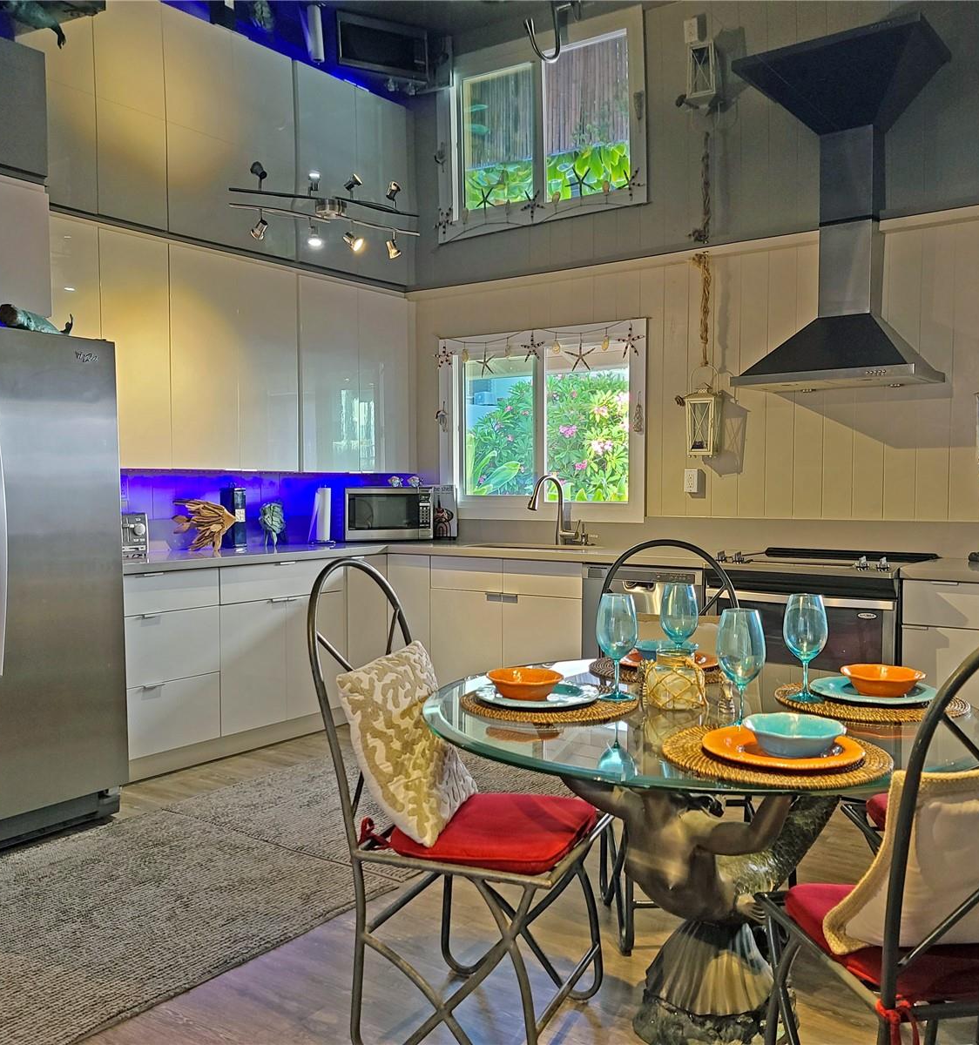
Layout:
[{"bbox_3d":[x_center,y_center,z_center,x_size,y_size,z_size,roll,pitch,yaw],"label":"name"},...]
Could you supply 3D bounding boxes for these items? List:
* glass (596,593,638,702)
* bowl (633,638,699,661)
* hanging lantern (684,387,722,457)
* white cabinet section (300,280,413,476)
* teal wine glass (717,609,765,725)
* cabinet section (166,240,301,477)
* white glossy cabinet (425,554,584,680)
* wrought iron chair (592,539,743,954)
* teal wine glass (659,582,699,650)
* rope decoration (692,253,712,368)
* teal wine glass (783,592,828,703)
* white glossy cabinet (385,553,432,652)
[{"bbox_3d":[0.275,0.265,2.168,0.092,0.223,0.092,0,2,0],"label":"glass"},{"bbox_3d":[0.454,0.318,2.582,0.165,0.056,0.165,0,2,0],"label":"bowl"},{"bbox_3d":[1.053,-0.481,4.915,0.145,0.335,0.145,1,3,36],"label":"hanging lantern"},{"bbox_3d":[-0.871,-0.784,5.611,0.380,1.013,0.861,1,3,37],"label":"white cabinet section"},{"bbox_3d":[0.466,0.275,1.863,0.092,0.223,0.092,0,2,0],"label":"teal wine glass"},{"bbox_3d":[-1.360,-0.756,4.959,0.380,1.013,0.768,1,3,37],"label":"cabinet section"},{"bbox_3d":[0.250,0.613,5.217,0.911,0.874,0.620,1,3,36],"label":"white glossy cabinet"},{"bbox_3d":[0.537,0.597,2.882,0.440,1.070,0.510,0,2,5],"label":"wrought iron chair"},{"bbox_3d":[0.475,0.267,2.510,0.097,0.234,0.097,1,3,36],"label":"teal wine glass"},{"bbox_3d":[1.024,-1.019,4.843,0.085,0.535,0.060,1,3,36],"label":"rope decoration"},{"bbox_3d":[0.675,0.264,2.145,0.092,0.223,0.092,0,2,0],"label":"teal wine glass"},{"bbox_3d":[-0.249,0.559,5.460,0.297,0.780,0.560,1,3,37],"label":"white glossy cabinet"}]

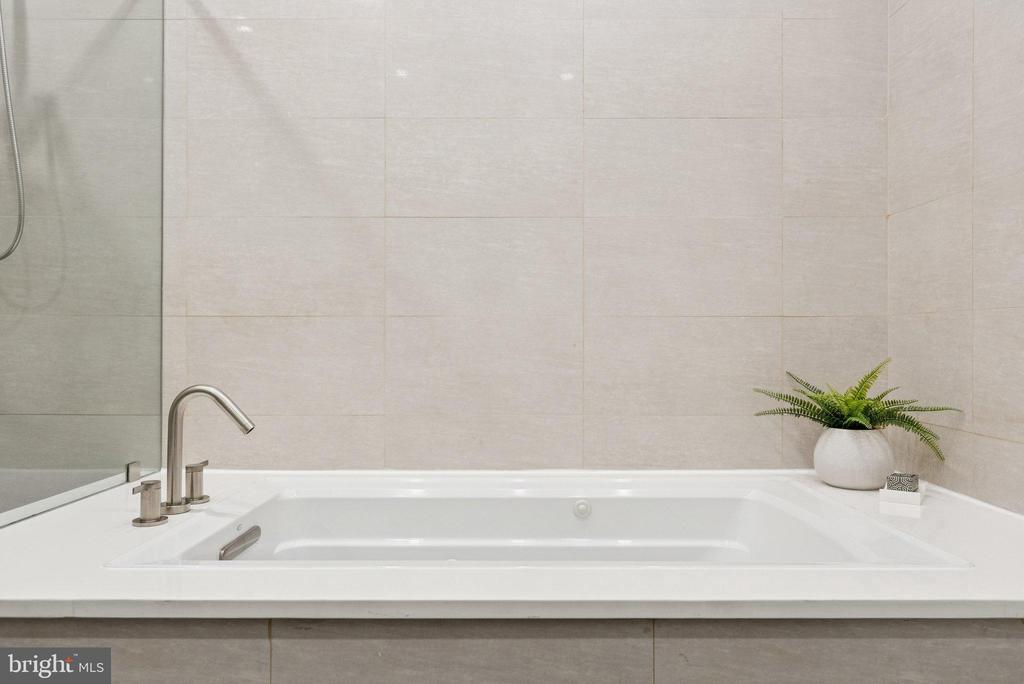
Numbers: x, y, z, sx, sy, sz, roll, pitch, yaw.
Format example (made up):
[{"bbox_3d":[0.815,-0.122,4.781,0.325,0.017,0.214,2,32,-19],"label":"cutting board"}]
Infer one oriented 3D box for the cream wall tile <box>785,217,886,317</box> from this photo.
[{"bbox_3d":[0.990,-0.229,2.099,0.322,0.302,0.010,0,0,0],"label":"cream wall tile"}]

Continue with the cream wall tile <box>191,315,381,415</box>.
[{"bbox_3d":[-0.693,0.074,2.099,0.607,0.302,0.010,0,0,0],"label":"cream wall tile"}]

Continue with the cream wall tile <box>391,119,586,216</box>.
[{"bbox_3d":[-0.085,-0.534,2.100,0.608,0.303,0.010,0,0,0],"label":"cream wall tile"}]

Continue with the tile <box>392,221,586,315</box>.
[{"bbox_3d":[-0.084,-0.229,2.099,0.606,0.302,0.010,0,0,0],"label":"tile"}]

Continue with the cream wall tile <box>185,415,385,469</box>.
[{"bbox_3d":[-0.693,0.308,2.099,0.607,0.162,0.010,0,0,0],"label":"cream wall tile"}]

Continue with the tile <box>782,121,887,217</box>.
[{"bbox_3d":[0.990,-0.533,2.099,0.322,0.302,0.010,0,0,0],"label":"tile"}]

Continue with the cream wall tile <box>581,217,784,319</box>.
[{"bbox_3d":[0.524,-0.229,2.099,0.605,0.302,0.010,0,0,0],"label":"cream wall tile"}]

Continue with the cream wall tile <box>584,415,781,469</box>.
[{"bbox_3d":[0.524,0.308,2.099,0.605,0.162,0.010,0,0,0],"label":"cream wall tile"}]

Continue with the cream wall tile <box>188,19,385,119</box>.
[{"bbox_3d":[-0.693,-0.839,2.100,0.606,0.303,0.010,0,0,0],"label":"cream wall tile"}]

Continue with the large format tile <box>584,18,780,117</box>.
[{"bbox_3d":[0.524,-0.839,2.100,0.609,0.303,0.010,0,0,0],"label":"large format tile"}]

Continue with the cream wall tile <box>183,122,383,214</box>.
[{"bbox_3d":[-0.693,-0.533,2.099,0.607,0.302,0.010,0,0,0],"label":"cream wall tile"}]

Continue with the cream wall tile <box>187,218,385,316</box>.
[{"bbox_3d":[-0.693,-0.231,2.100,0.606,0.303,0.010,0,0,0],"label":"cream wall tile"}]

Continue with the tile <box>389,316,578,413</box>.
[{"bbox_3d":[-0.084,0.074,2.099,0.606,0.302,0.010,0,0,0],"label":"tile"}]

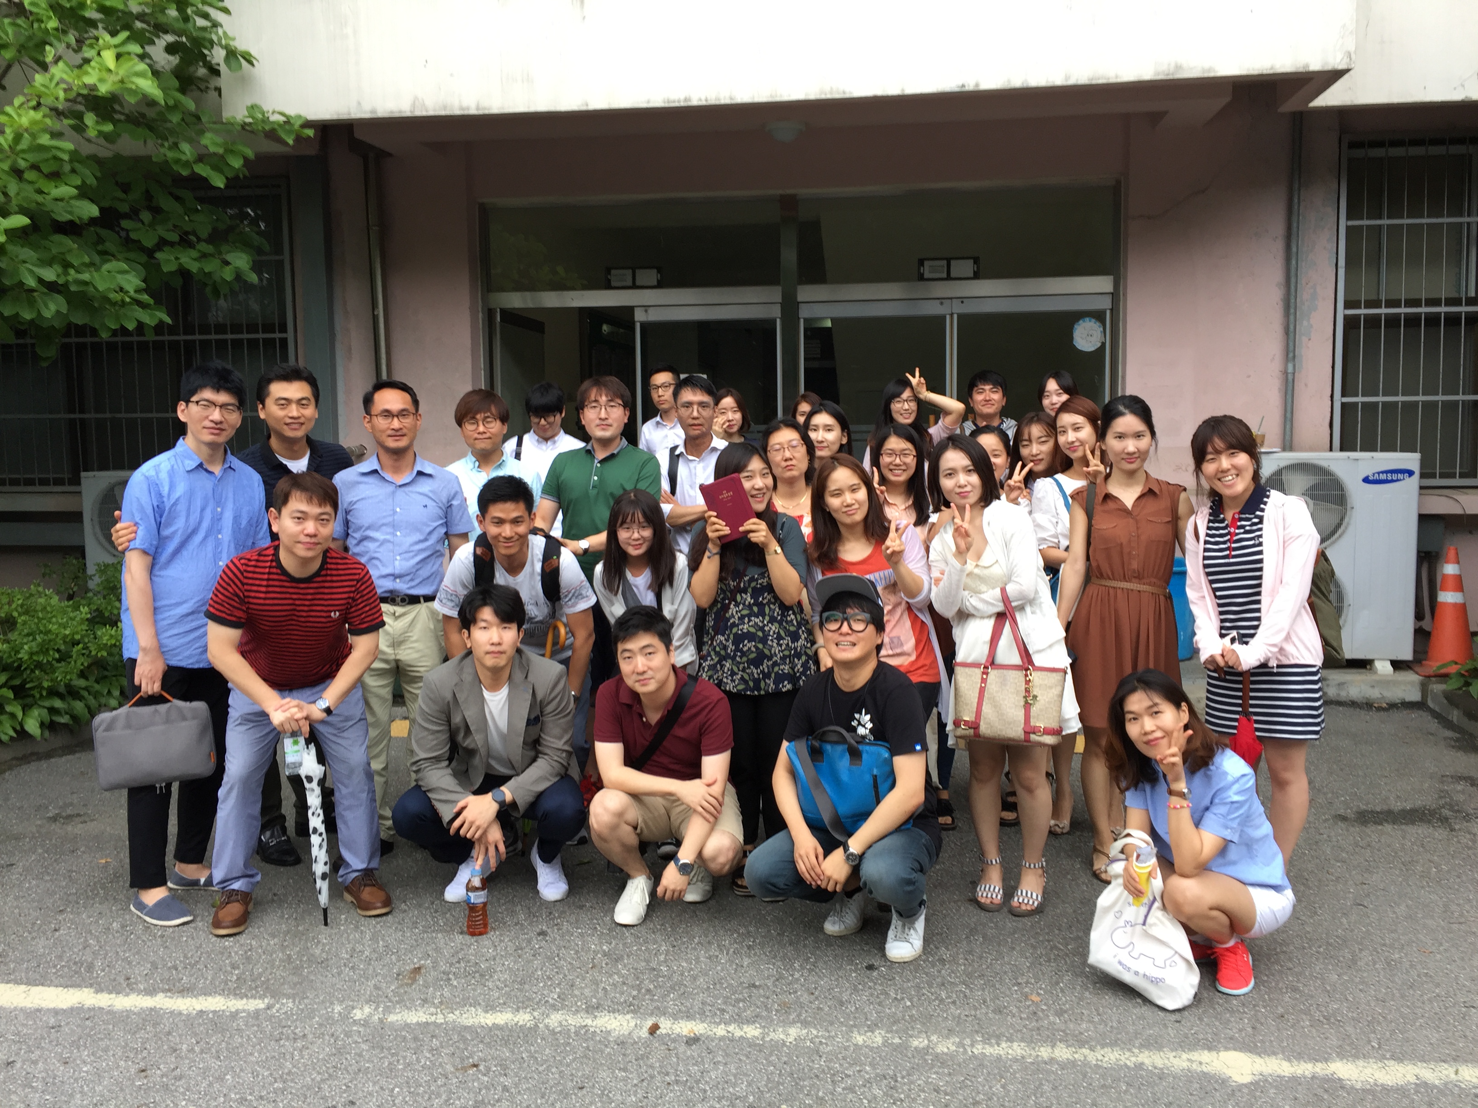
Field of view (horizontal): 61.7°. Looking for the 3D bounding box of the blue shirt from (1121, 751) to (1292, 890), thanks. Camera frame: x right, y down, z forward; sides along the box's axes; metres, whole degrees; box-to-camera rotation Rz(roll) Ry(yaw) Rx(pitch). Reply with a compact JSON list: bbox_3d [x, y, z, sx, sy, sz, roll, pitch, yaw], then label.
[{"bbox_3d":[1.315,0.750,3.460,0.410,0.440,0.400,3,6,40],"label":"blue shirt"}]

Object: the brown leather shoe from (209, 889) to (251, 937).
[{"bbox_3d":[-1.605,1.108,3.943,0.112,0.115,0.290,-2,5,-13],"label":"brown leather shoe"}]

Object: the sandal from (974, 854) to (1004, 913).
[{"bbox_3d":[0.813,1.062,4.013,0.093,0.115,0.240,0,5,11],"label":"sandal"}]

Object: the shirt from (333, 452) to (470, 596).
[{"bbox_3d":[-1.231,-0.112,4.513,0.490,0.520,0.260,-2,5,-12],"label":"shirt"}]

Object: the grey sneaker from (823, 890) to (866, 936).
[{"bbox_3d":[0.345,1.058,3.844,0.110,0.120,0.285,1,15,19],"label":"grey sneaker"}]

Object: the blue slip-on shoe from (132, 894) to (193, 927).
[{"bbox_3d":[-1.862,1.125,3.998,0.262,0.075,0.098,3,6,34],"label":"blue slip-on shoe"}]

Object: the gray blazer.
[{"bbox_3d":[-0.813,0.606,4.100,0.530,0.560,0.450,-1,5,-8],"label":"gray blazer"}]

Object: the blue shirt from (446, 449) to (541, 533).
[{"bbox_3d":[-0.981,-0.075,4.979,0.450,0.670,0.280,-1,5,-8],"label":"blue shirt"}]

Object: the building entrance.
[{"bbox_3d":[0.354,-0.842,8.019,4.036,2.939,0.200,0,5,7],"label":"building entrance"}]

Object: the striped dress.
[{"bbox_3d":[1.695,0.188,4.000,0.375,0.820,0.270,2,6,25],"label":"striped dress"}]

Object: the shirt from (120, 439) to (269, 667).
[{"bbox_3d":[-1.796,-0.009,4.085,0.460,0.720,0.270,-4,6,-33],"label":"shirt"}]

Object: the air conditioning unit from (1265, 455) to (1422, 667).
[{"bbox_3d":[3.424,0.002,7.244,0.935,1.190,0.330,-1,5,1],"label":"air conditioning unit"}]

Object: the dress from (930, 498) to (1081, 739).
[{"bbox_3d":[0.888,0.210,4.130,0.460,0.790,0.310,1,5,16],"label":"dress"}]

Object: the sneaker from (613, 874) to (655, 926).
[{"bbox_3d":[-0.343,1.123,4.094,0.100,0.100,0.280,0,5,6],"label":"sneaker"}]

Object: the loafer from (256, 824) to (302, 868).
[{"bbox_3d":[-1.712,1.067,4.606,0.108,0.105,0.285,-4,6,-33],"label":"loafer"}]

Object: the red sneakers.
[{"bbox_3d":[1.365,1.116,3.400,0.097,0.095,0.245,1,5,24],"label":"red sneakers"}]

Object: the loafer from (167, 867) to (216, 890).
[{"bbox_3d":[-1.819,1.103,4.250,0.262,0.075,0.098,1,5,18],"label":"loafer"}]

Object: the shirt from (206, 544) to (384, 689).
[{"bbox_3d":[-1.434,0.207,4.000,0.530,0.590,0.330,-2,35,-18],"label":"shirt"}]

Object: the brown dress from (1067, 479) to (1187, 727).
[{"bbox_3d":[1.322,0.150,4.257,0.400,0.850,0.280,1,5,14],"label":"brown dress"}]

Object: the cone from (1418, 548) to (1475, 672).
[{"bbox_3d":[4.087,0.300,7.088,0.370,0.710,0.370,0,5,10],"label":"cone"}]

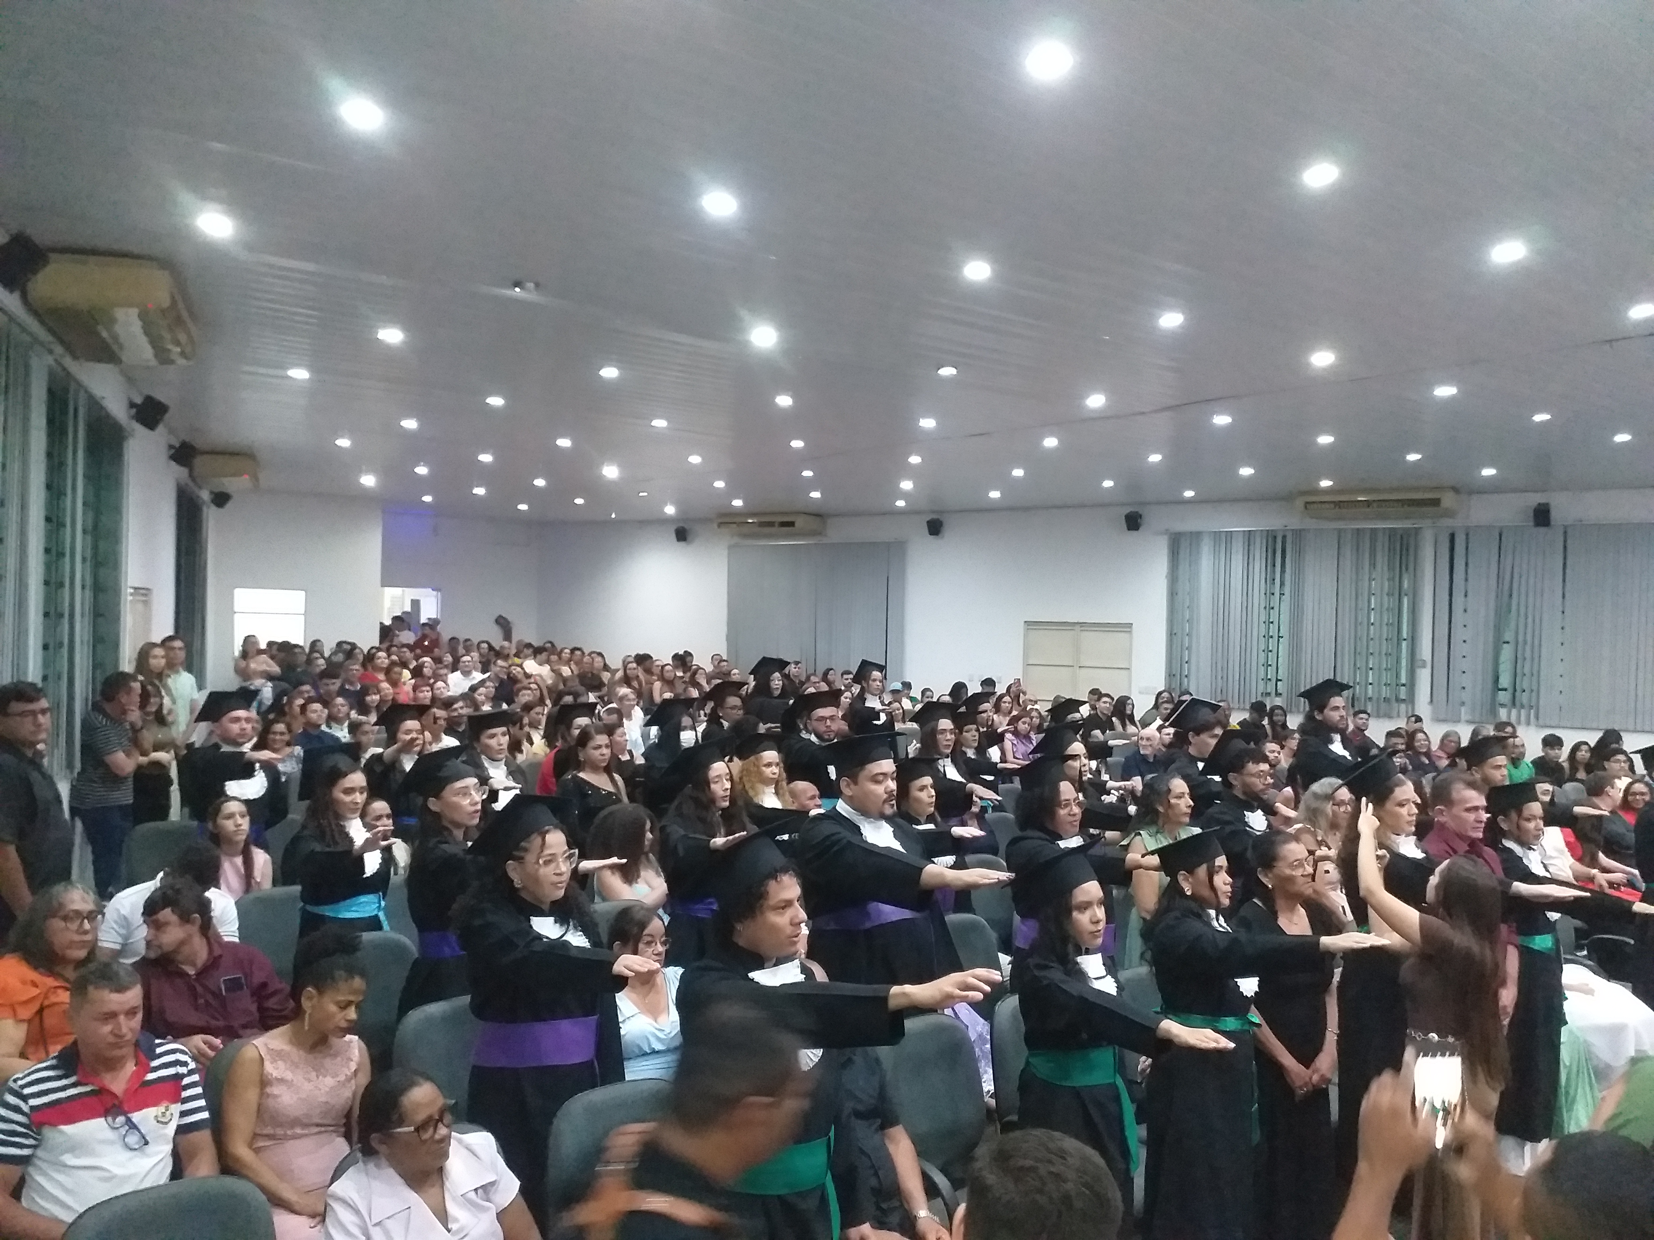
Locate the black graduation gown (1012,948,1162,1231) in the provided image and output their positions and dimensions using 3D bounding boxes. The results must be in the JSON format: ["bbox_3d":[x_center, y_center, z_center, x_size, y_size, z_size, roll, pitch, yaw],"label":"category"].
[{"bbox_3d":[0.725,1.459,3.349,0.480,1.104,0.660,2,0,-30],"label":"black graduation gown"}]

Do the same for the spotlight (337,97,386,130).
[{"bbox_3d":[-1.557,-1.691,4.311,0.140,0.050,0.140,2,0,-39],"label":"spotlight"}]

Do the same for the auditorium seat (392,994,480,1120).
[{"bbox_3d":[-1.038,1.651,3.909,0.550,0.940,0.600,2,-1,-40],"label":"auditorium seat"}]

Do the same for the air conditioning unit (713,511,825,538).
[{"bbox_3d":[-0.889,-1.452,19.596,1.570,0.240,0.670,1,0,35],"label":"air conditioning unit"}]

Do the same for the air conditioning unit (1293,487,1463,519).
[{"bbox_3d":[6.223,-1.307,14.641,1.570,0.240,0.670,1,0,35],"label":"air conditioning unit"}]

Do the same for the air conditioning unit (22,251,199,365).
[{"bbox_3d":[-3.755,-1.608,6.896,0.670,0.240,1.570,2,0,-21],"label":"air conditioning unit"}]

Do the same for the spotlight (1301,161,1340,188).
[{"bbox_3d":[1.777,-1.605,4.645,0.140,0.050,0.140,1,0,0],"label":"spotlight"}]

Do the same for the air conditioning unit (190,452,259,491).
[{"bbox_3d":[-6.590,-1.630,14.202,0.670,0.240,1.570,2,0,-21],"label":"air conditioning unit"}]

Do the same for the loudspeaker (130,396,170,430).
[{"bbox_3d":[-4.777,-1.466,9.146,0.170,0.210,0.170,33,-13,-21],"label":"loudspeaker"}]

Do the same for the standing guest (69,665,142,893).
[{"bbox_3d":[-4.145,1.109,7.394,0.420,1.634,0.500,2,0,-15],"label":"standing guest"}]

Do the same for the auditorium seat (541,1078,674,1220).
[{"bbox_3d":[-0.404,1.662,3.185,0.550,0.940,0.600,2,-1,-40],"label":"auditorium seat"}]

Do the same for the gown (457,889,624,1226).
[{"bbox_3d":[-0.705,1.369,3.487,0.660,1.215,0.480,1,-1,40],"label":"gown"}]

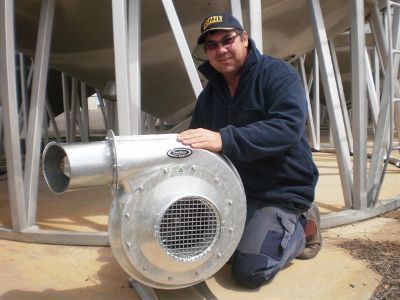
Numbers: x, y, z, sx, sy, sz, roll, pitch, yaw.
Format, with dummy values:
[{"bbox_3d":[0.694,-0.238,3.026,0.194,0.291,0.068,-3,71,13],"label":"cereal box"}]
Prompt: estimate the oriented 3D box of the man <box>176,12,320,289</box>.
[{"bbox_3d":[0.215,-0.010,1.830,0.570,1.110,0.820,2,6,41],"label":"man"}]

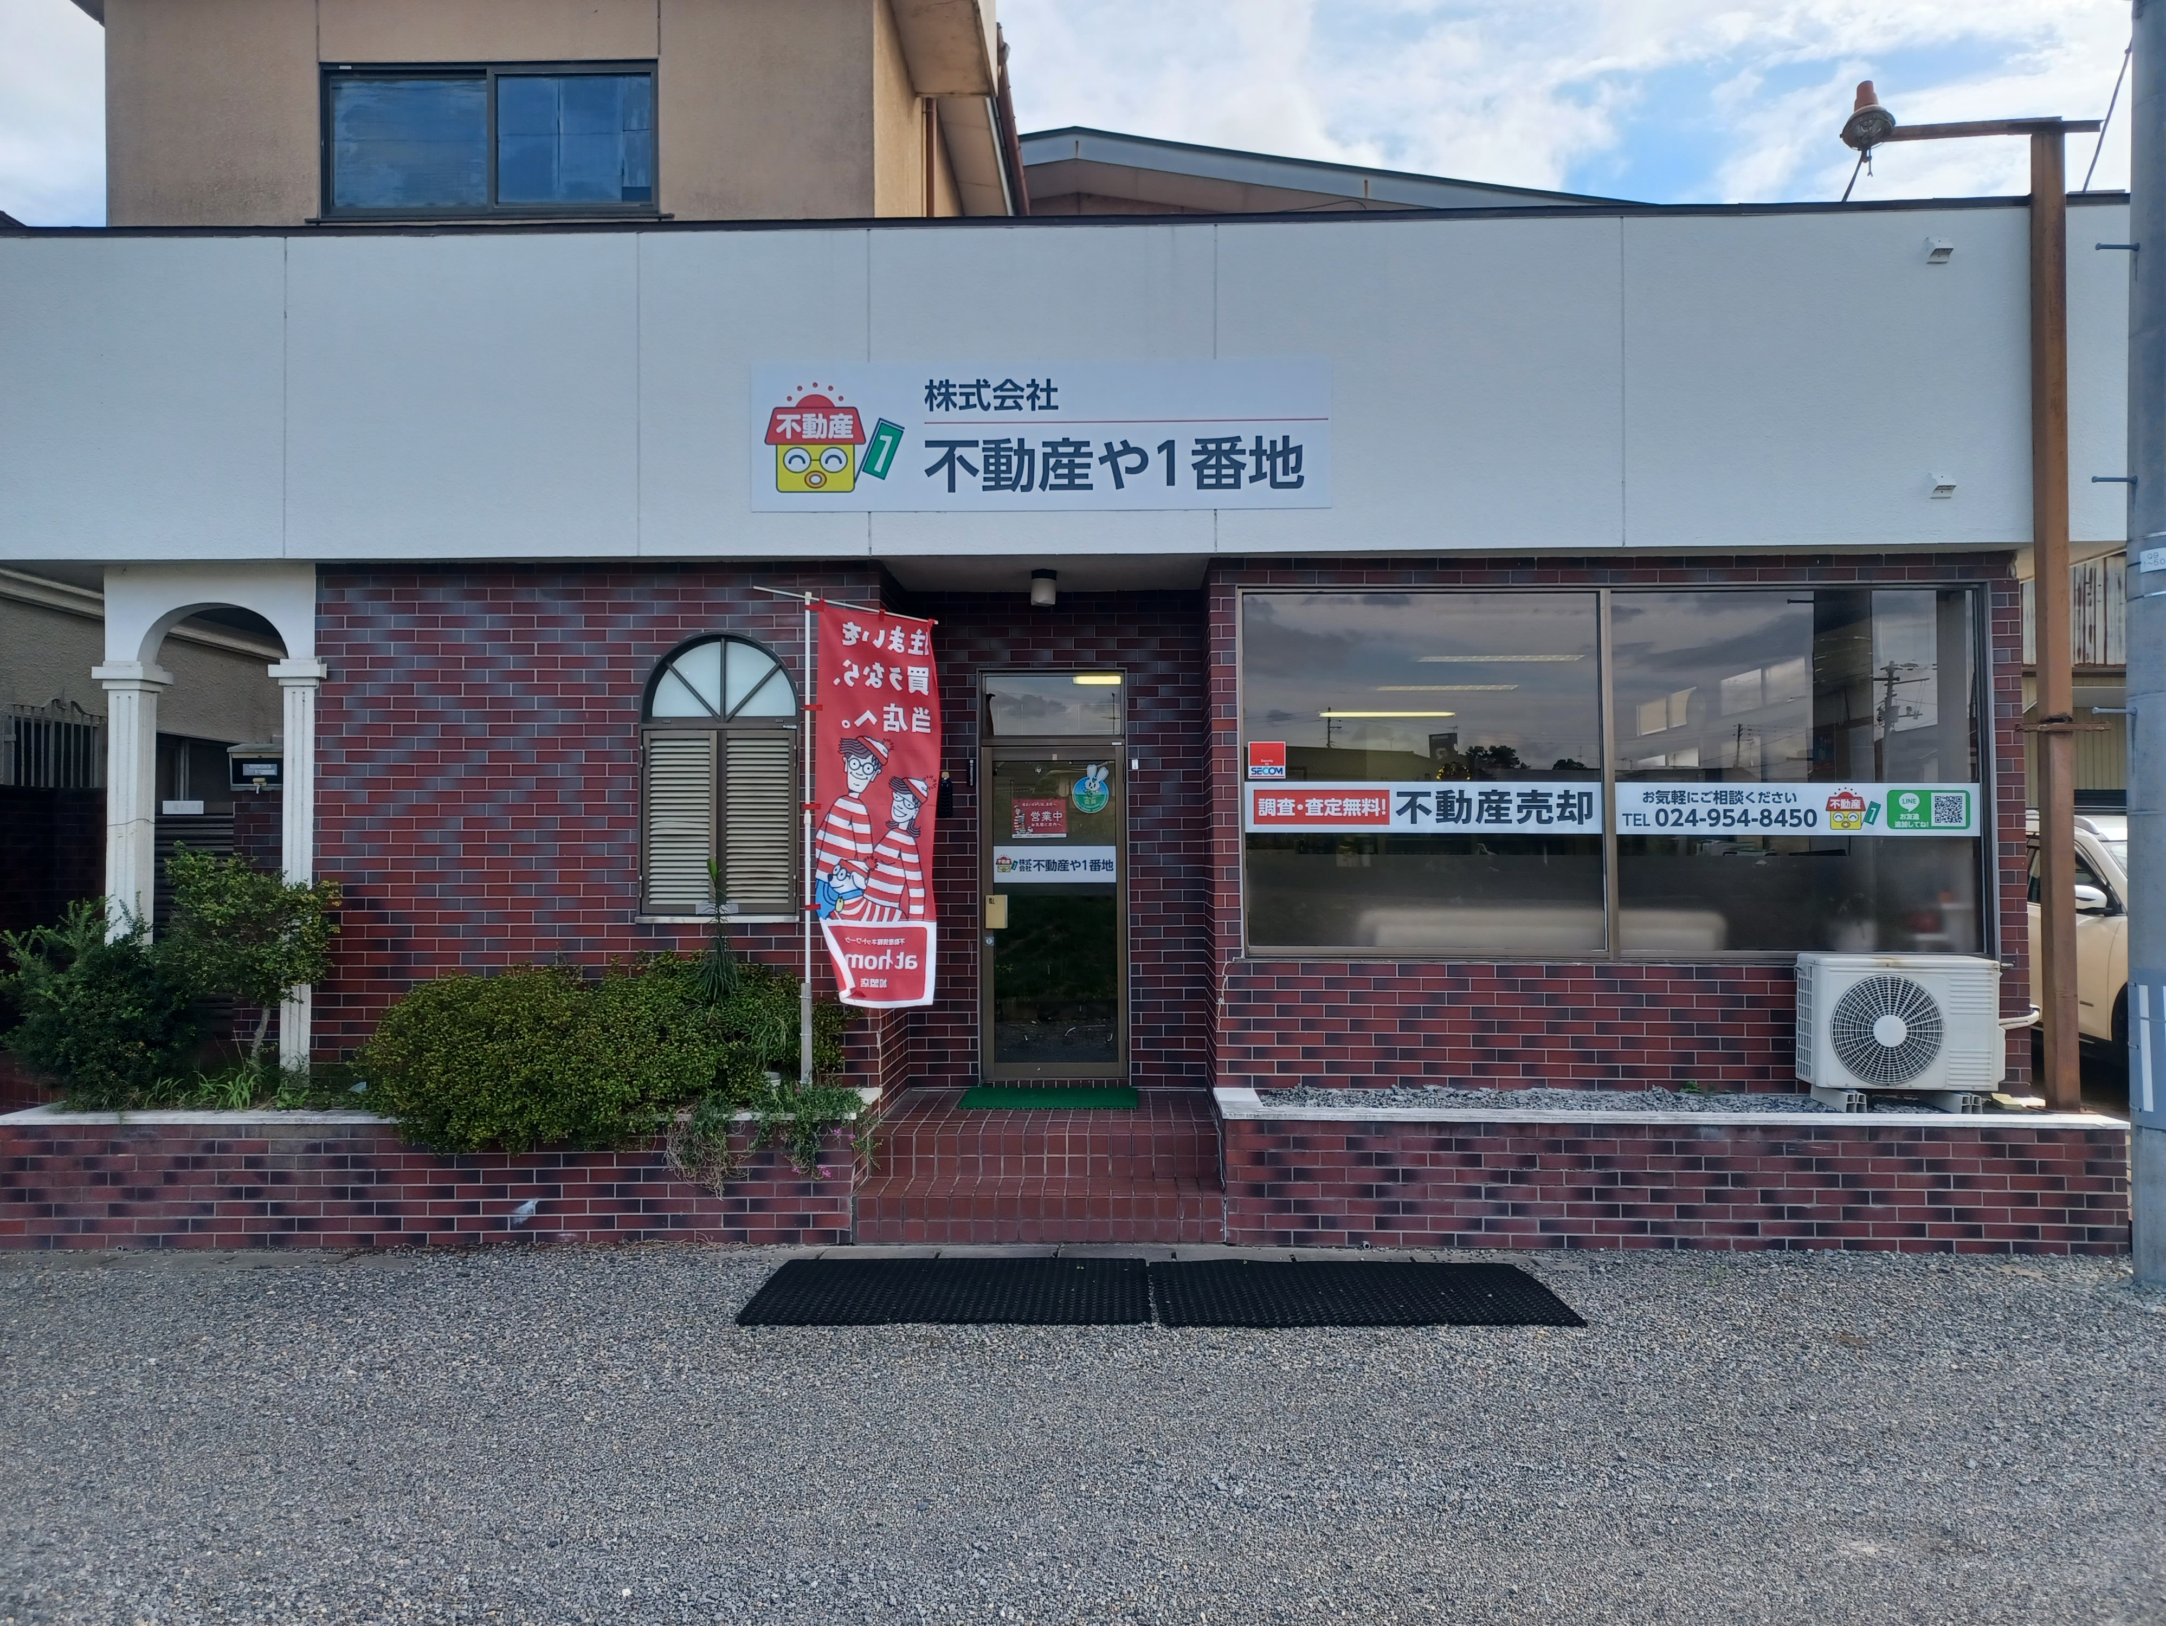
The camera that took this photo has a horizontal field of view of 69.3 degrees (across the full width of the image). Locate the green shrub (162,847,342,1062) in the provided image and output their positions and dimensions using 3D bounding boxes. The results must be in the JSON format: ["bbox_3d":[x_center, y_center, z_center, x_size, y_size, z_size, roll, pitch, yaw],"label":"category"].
[{"bbox_3d":[-3.905,0.674,7.370,0.850,1.050,0.780,0,-1,1],"label":"green shrub"}]

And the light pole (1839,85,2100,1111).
[{"bbox_3d":[4.028,-0.989,7.062,1.171,4.640,0.300,0,-1,1],"label":"light pole"}]

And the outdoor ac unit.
[{"bbox_3d":[3.681,0.985,7.104,0.830,0.660,0.340,0,-1,6],"label":"outdoor ac unit"}]

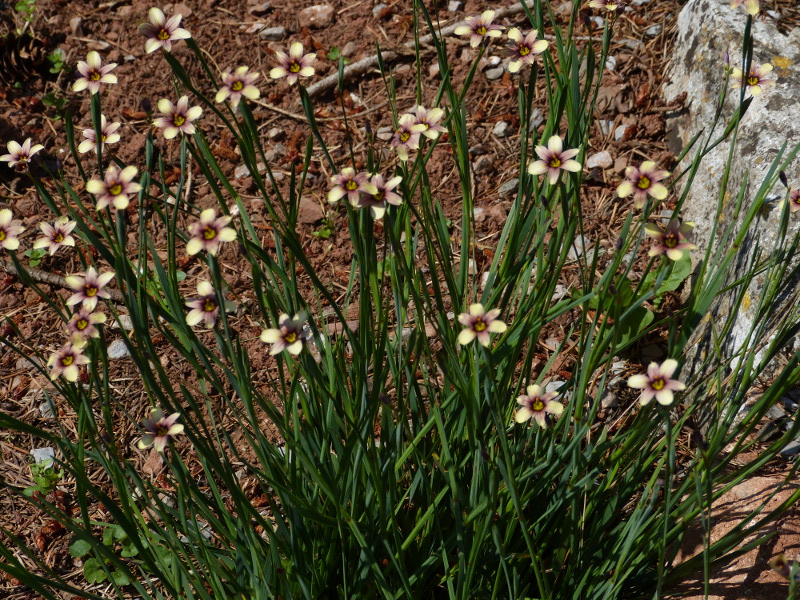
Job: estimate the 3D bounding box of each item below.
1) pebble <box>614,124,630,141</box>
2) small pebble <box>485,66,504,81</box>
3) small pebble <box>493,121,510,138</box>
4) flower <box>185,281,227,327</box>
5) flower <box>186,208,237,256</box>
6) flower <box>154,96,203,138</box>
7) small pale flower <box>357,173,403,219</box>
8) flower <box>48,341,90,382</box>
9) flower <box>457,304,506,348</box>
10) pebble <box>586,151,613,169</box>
[{"bbox_3d":[0.147,-0.110,1.470,0.013,0.008,0.010,0,40,0],"label":"pebble"},{"bbox_3d":[0.063,-0.152,1.500,0.012,0.007,0.009,0,40,0],"label":"small pebble"},{"bbox_3d":[0.066,-0.111,1.460,0.010,0.009,0.011,0,40,0],"label":"small pebble"},{"bbox_3d":[-0.091,0.002,1.060,0.023,0.023,0.009,-4,-5,-5],"label":"flower"},{"bbox_3d":[-0.093,-0.033,1.110,0.025,0.010,0.025,-8,79,-9],"label":"flower"},{"bbox_3d":[-0.112,-0.092,1.130,0.025,0.010,0.024,-3,72,-4],"label":"flower"},{"bbox_3d":[-0.010,-0.051,1.115,0.023,0.010,0.023,-4,73,-5],"label":"small pale flower"},{"bbox_3d":[-0.158,0.029,1.070,0.021,0.009,0.020,-8,85,-9],"label":"flower"},{"bbox_3d":[0.039,0.012,1.060,0.023,0.009,0.022,2,84,2],"label":"flower"},{"bbox_3d":[0.129,-0.091,1.450,0.018,0.010,0.014,0,40,0],"label":"pebble"}]

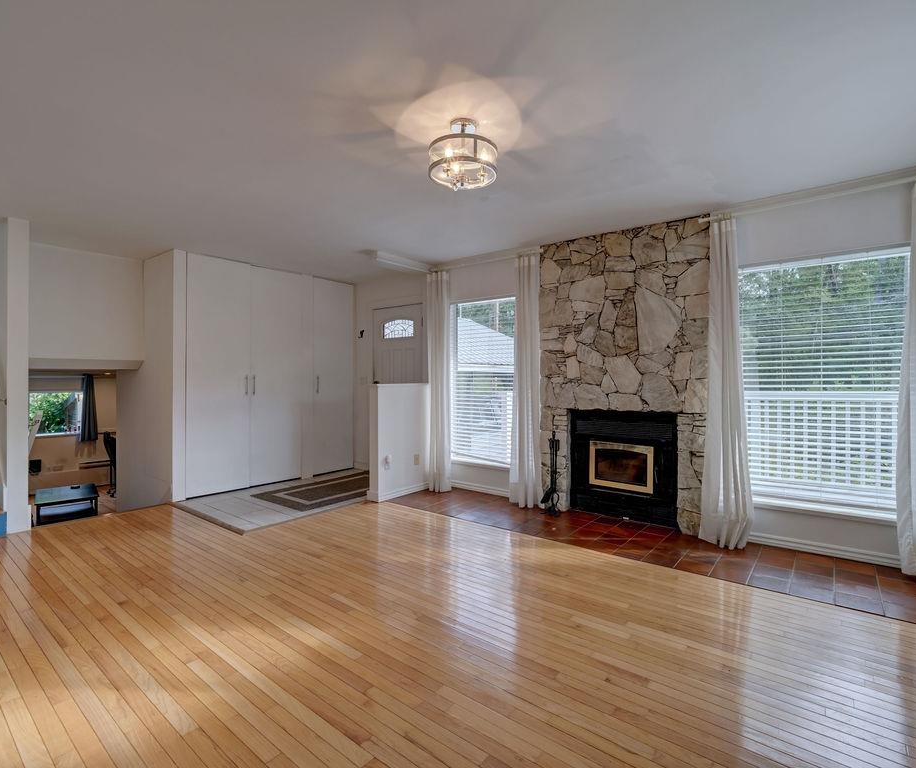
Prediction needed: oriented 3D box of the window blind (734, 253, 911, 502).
[{"bbox_3d":[2.472,-0.023,3.273,1.030,1.663,0.060,0,0,38],"label":"window blind"}]

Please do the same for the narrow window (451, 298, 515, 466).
[{"bbox_3d":[0.360,-0.038,4.994,0.899,1.676,0.060,0,0,38],"label":"narrow window"}]

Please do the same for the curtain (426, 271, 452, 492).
[{"bbox_3d":[-0.194,-0.040,5.053,0.350,2.330,0.130,0,0,38],"label":"curtain"}]

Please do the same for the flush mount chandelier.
[{"bbox_3d":[0.027,-1.131,2.349,0.338,0.315,0.338,0,0,0],"label":"flush mount chandelier"}]

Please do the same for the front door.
[{"bbox_3d":[-0.710,0.097,5.689,0.831,2.034,0.045,0,0,38],"label":"front door"}]

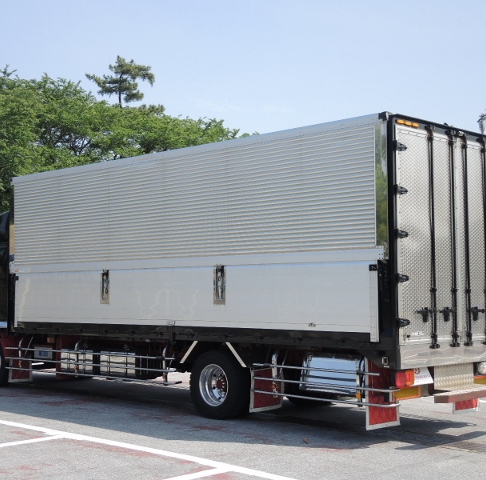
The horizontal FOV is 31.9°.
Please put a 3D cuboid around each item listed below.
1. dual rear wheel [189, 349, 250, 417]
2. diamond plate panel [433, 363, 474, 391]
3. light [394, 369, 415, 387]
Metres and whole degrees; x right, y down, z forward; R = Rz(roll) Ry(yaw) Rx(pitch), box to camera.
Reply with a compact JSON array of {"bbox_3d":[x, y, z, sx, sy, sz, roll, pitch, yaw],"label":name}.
[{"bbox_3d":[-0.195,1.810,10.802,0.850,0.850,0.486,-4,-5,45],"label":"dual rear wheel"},{"bbox_3d":[2.371,1.516,9.529,0.035,0.253,0.820,-4,-5,45],"label":"diamond plate panel"},{"bbox_3d":[1.667,1.434,8.784,0.091,0.157,0.263,-4,-5,45],"label":"light"}]

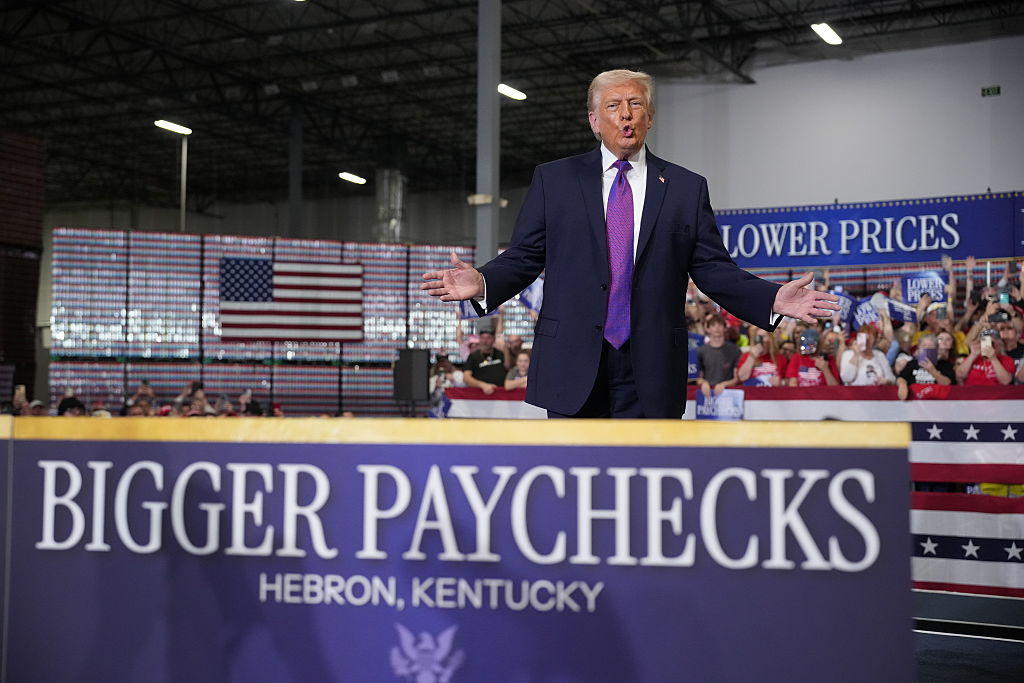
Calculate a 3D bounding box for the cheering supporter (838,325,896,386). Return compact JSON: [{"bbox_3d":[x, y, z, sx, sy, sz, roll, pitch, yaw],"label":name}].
[{"bbox_3d":[3.299,0.666,12.163,0.560,1.650,0.430,0,-3,18],"label":"cheering supporter"}]

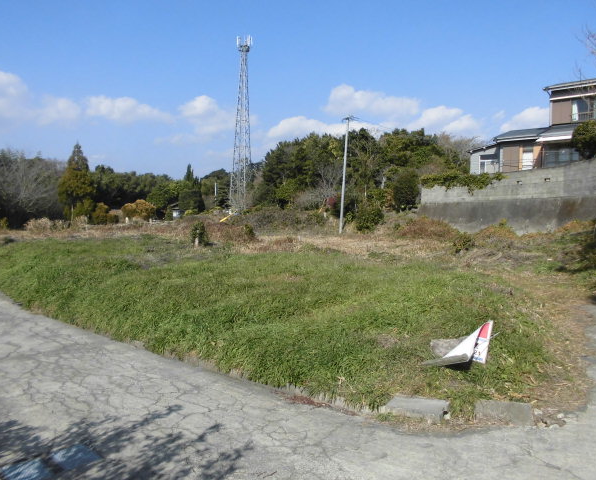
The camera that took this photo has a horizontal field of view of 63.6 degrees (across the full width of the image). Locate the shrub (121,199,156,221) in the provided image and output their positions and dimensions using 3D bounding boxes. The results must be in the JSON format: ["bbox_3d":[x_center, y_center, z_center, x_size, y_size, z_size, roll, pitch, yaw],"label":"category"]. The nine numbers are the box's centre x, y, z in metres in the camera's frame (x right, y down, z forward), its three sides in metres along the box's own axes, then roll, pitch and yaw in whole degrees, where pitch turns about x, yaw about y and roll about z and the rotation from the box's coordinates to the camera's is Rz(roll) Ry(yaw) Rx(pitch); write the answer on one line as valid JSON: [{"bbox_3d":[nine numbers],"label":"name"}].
[{"bbox_3d":[-16.486,-3.172,50.000,3.470,2.290,2.950,1,2,-18],"label":"shrub"}]

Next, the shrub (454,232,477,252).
[{"bbox_3d":[7.447,0.112,21.500,1.073,0.895,1.000,1,2,0],"label":"shrub"}]

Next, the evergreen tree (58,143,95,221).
[{"bbox_3d":[-26.726,-7.058,58.000,4.344,9.411,4.200,1,2,0],"label":"evergreen tree"}]

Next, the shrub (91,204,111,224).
[{"bbox_3d":[-18.900,-2.536,46.000,1.880,2.110,1.780,0,2,-22],"label":"shrub"}]

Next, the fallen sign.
[{"bbox_3d":[1.619,1.044,4.850,0.700,0.450,0.400,1,2,-15],"label":"fallen sign"}]

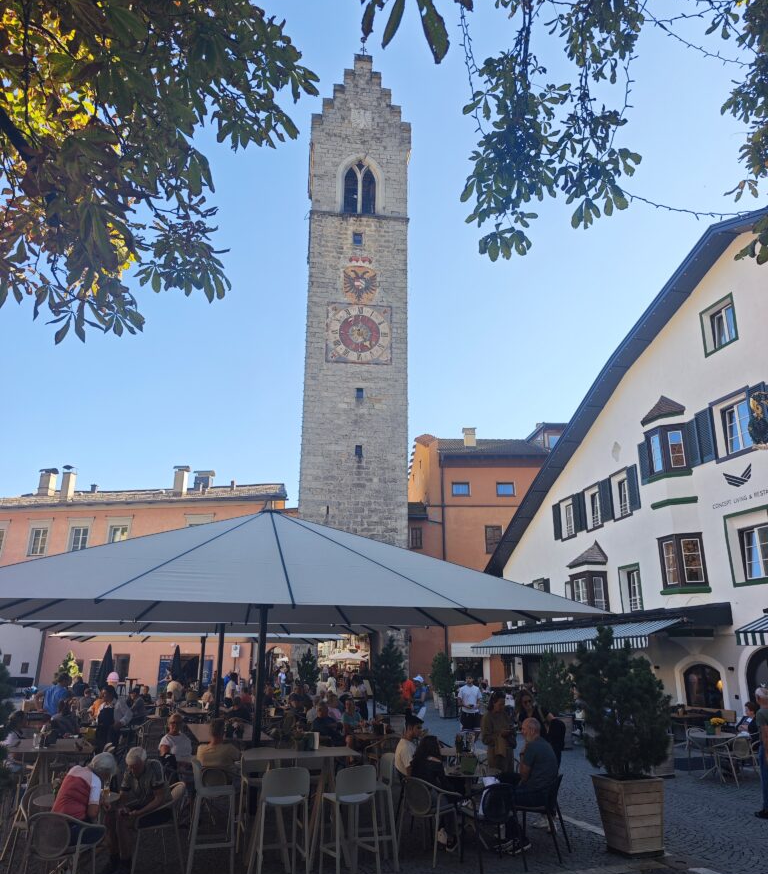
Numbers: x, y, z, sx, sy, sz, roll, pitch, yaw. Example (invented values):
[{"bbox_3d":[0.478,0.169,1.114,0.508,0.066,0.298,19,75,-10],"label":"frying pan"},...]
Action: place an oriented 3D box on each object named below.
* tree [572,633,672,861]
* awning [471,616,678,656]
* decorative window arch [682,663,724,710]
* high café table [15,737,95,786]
[{"bbox_3d":[2.790,3.435,7.845,1.080,2.340,1.050,6,-19,-15],"label":"tree"},{"bbox_3d":[4.566,5.424,18.133,0.941,0.614,8.811,6,-19,-16],"label":"awning"},{"bbox_3d":[7.571,5.968,16.128,0.180,1.160,1.271,6,-19,-16],"label":"decorative window arch"},{"bbox_3d":[-3.770,4.029,7.626,0.911,1.049,0.941,4,-19,-11],"label":"high café table"}]

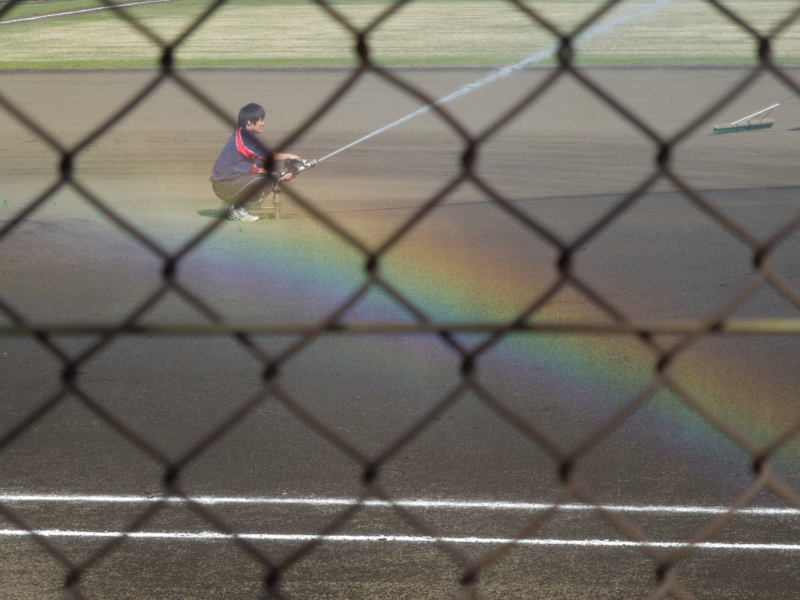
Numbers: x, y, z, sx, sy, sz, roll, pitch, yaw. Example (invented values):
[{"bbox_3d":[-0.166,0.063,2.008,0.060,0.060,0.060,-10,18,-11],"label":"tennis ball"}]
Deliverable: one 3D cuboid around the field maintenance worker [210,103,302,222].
[{"bbox_3d":[-1.250,-1.203,30.300,0.790,1.020,0.540,0,7,0],"label":"field maintenance worker"}]

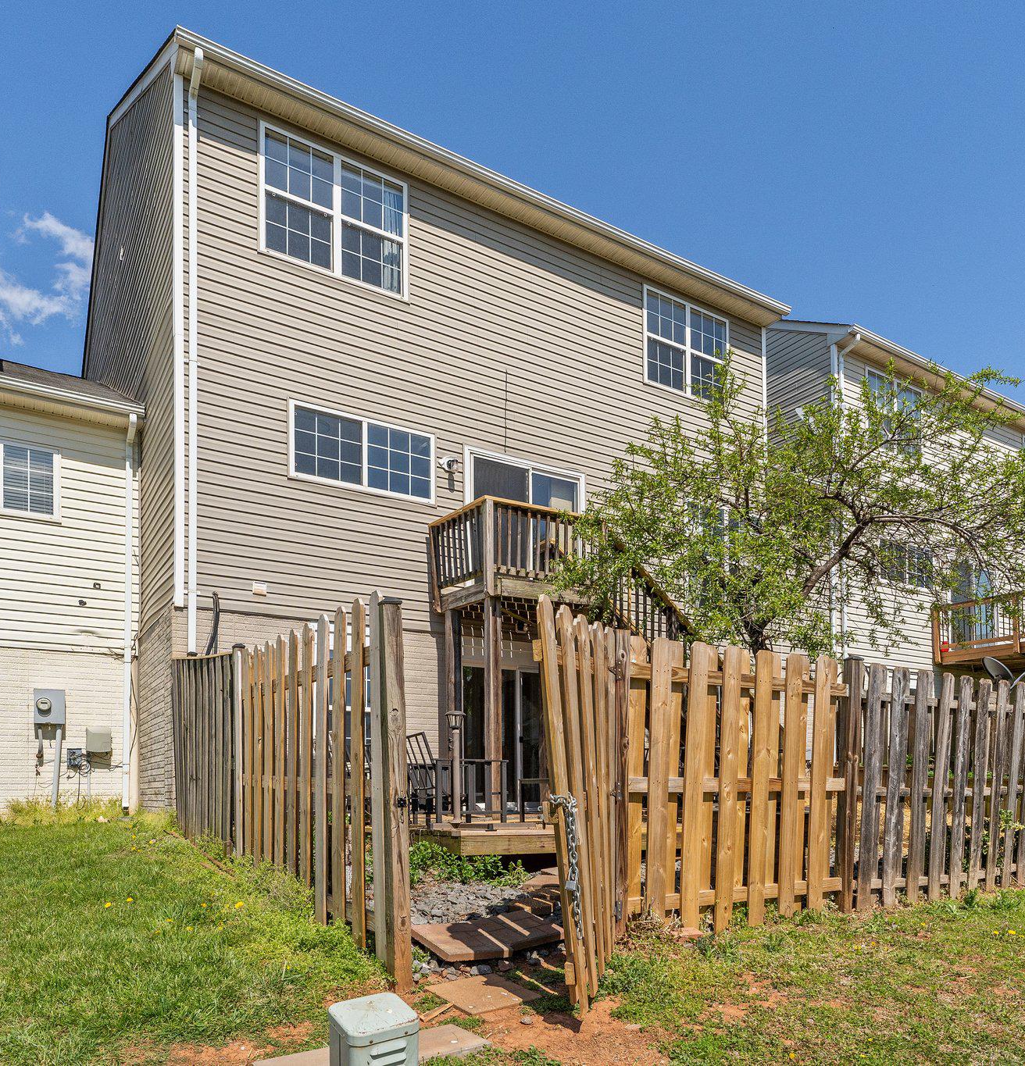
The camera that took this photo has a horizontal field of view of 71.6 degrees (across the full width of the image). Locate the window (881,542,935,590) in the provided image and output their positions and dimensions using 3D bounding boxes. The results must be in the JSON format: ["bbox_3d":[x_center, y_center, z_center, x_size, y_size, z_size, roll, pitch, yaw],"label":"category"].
[{"bbox_3d":[8.150,0.670,14.600,1.870,0.900,0.120,6,-11,-33],"label":"window"}]

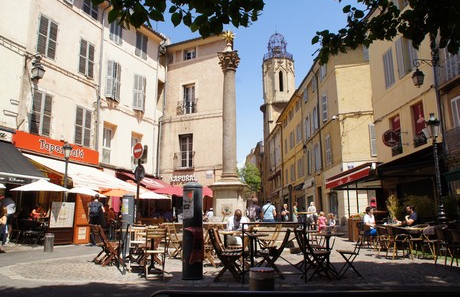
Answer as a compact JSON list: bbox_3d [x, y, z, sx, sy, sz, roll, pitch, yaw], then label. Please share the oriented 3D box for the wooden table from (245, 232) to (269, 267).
[{"bbox_3d":[0.485,1.973,6.427,0.600,0.730,0.600,-1,-11,4],"label":"wooden table"}]

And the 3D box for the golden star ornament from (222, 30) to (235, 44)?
[{"bbox_3d":[-0.047,-4.720,14.644,0.500,0.580,0.320,-3,-11,15],"label":"golden star ornament"}]

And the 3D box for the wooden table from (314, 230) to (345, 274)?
[{"bbox_3d":[1.869,1.960,6.389,0.630,0.730,0.630,-3,-11,15],"label":"wooden table"}]

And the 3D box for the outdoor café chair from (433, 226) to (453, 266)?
[{"bbox_3d":[4.610,2.080,7.414,0.540,0.860,0.500,7,-13,-34],"label":"outdoor café chair"}]

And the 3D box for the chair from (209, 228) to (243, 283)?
[{"bbox_3d":[-0.072,1.827,6.048,0.510,0.850,0.440,-2,-10,7],"label":"chair"}]

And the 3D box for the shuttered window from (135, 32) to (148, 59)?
[{"bbox_3d":[-5.689,-6.670,22.301,0.120,1.650,1.130,-5,-11,25],"label":"shuttered window"}]

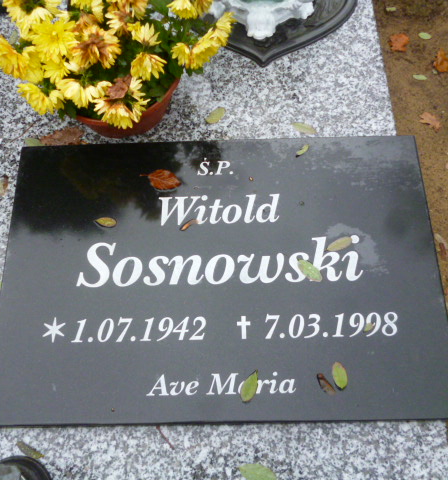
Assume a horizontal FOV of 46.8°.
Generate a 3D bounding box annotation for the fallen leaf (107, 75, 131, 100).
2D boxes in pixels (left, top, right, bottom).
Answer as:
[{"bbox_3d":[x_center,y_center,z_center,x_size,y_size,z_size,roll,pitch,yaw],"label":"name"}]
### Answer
[{"bbox_3d":[-0.140,-0.203,0.688,0.026,0.018,0.041,32,73,13],"label":"fallen leaf"}]

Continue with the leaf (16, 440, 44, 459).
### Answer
[{"bbox_3d":[-0.248,0.268,0.663,0.043,0.008,0.015,24,72,10],"label":"leaf"}]

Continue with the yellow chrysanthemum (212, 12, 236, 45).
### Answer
[{"bbox_3d":[0.000,-0.299,0.734,0.030,0.050,0.050,19,91,26],"label":"yellow chrysanthemum"}]

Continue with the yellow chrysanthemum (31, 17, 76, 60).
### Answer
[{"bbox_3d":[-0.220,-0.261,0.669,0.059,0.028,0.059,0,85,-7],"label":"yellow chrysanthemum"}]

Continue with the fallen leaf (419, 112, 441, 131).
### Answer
[{"bbox_3d":[0.486,-0.280,1.225,0.033,0.015,0.053,-42,73,-13],"label":"fallen leaf"}]

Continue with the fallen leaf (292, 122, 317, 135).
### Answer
[{"bbox_3d":[0.128,-0.177,0.824,0.043,0.004,0.016,22,71,10],"label":"fallen leaf"}]

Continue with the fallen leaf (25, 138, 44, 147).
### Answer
[{"bbox_3d":[-0.301,-0.154,0.828,0.038,0.007,0.020,21,71,9],"label":"fallen leaf"}]

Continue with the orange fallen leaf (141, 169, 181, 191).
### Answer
[{"bbox_3d":[-0.092,-0.090,0.763,0.065,0.012,0.035,12,69,6],"label":"orange fallen leaf"}]

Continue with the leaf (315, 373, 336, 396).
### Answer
[{"bbox_3d":[0.129,0.182,0.653,0.010,0.007,0.032,-39,72,-13],"label":"leaf"}]

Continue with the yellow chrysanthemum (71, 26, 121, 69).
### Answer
[{"bbox_3d":[-0.171,-0.254,0.684,0.065,0.042,0.062,0,68,2],"label":"yellow chrysanthemum"}]

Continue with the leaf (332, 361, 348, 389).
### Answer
[{"bbox_3d":[0.148,0.173,0.656,0.018,0.007,0.036,-12,69,-3],"label":"leaf"}]

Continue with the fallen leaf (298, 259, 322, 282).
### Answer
[{"bbox_3d":[0.118,0.042,0.708,0.019,0.007,0.043,-40,73,-13],"label":"fallen leaf"}]

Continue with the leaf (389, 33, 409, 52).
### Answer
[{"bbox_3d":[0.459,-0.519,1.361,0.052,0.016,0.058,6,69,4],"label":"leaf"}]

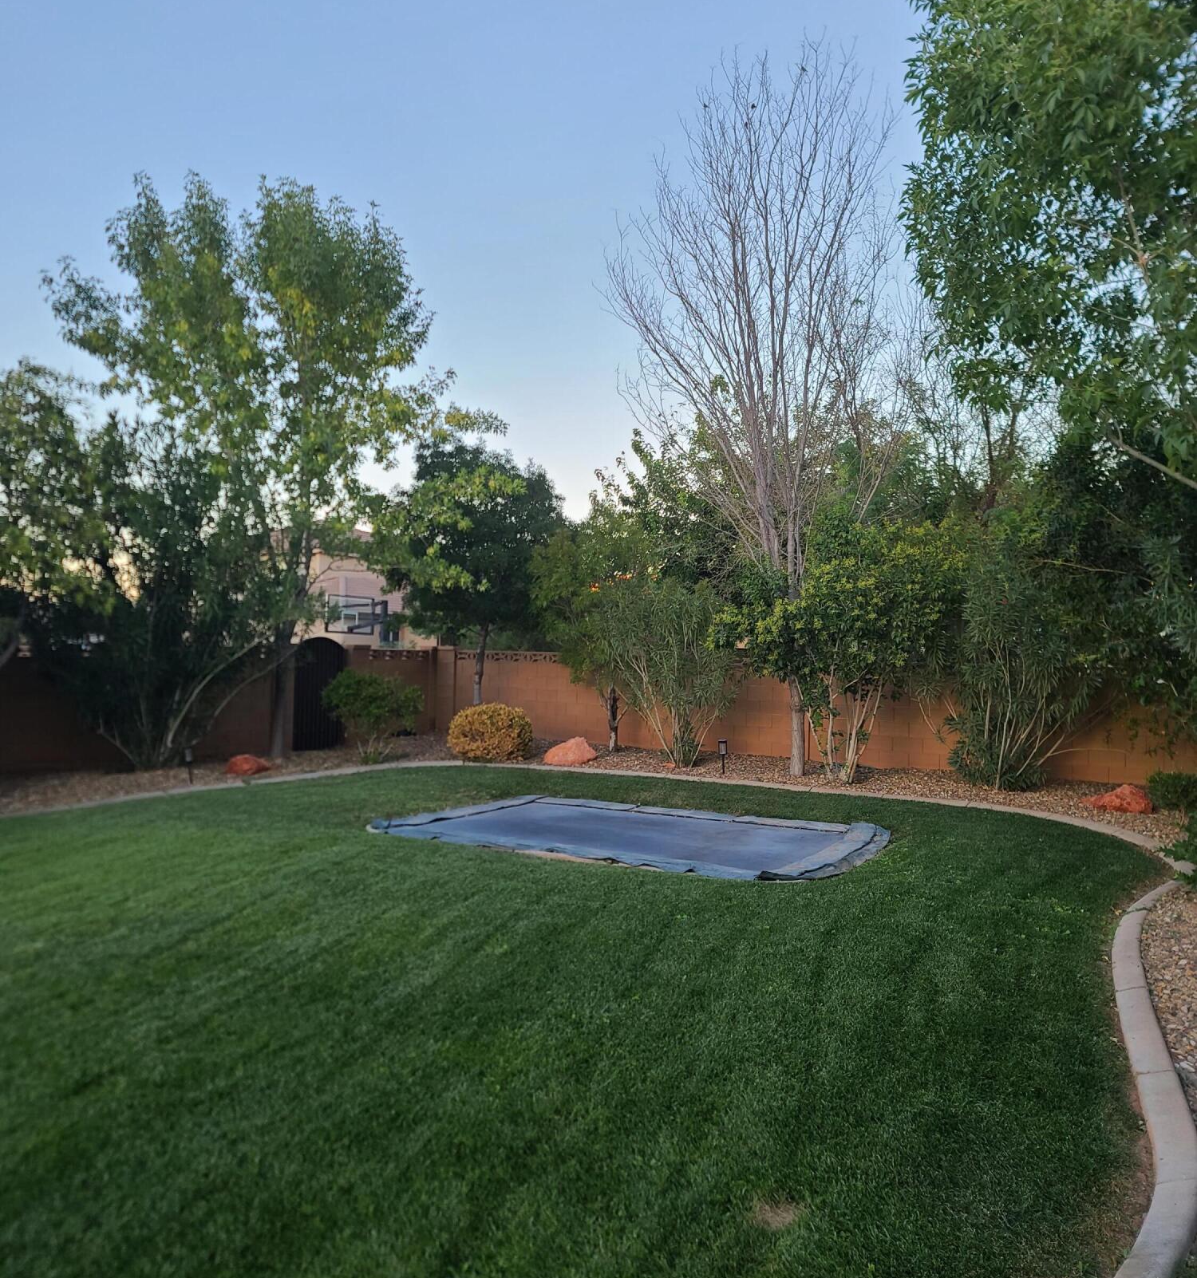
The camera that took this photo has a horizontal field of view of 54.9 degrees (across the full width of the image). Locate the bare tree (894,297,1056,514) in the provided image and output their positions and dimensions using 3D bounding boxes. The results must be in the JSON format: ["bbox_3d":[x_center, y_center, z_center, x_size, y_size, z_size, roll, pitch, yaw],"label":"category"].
[{"bbox_3d":[5.910,-1.840,18.000,3.000,7.200,2.900,0,0,0],"label":"bare tree"}]

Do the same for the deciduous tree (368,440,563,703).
[{"bbox_3d":[-2.015,-0.730,18.000,2.900,4.800,2.800,0,0,0],"label":"deciduous tree"}]

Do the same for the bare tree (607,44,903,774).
[{"bbox_3d":[1.941,-2.854,14.300,3.650,9.100,3.400,0,0,0],"label":"bare tree"}]

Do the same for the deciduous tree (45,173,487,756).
[{"bbox_3d":[-4.613,-2.414,16.000,6.100,8.100,5.500,0,0,0],"label":"deciduous tree"}]

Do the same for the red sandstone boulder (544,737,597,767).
[{"bbox_3d":[-0.371,1.501,15.250,0.700,0.400,0.500,0,0,0],"label":"red sandstone boulder"}]

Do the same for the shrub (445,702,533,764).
[{"bbox_3d":[-1.496,1.290,15.800,1.160,0.820,1.100,0,0,0],"label":"shrub"}]

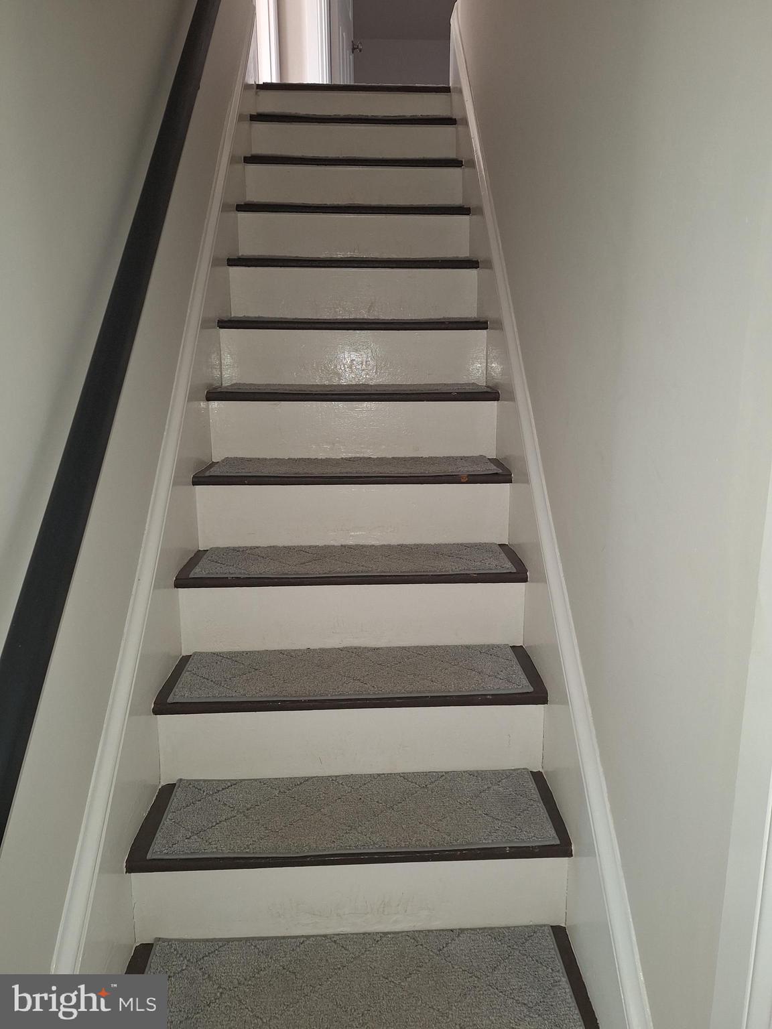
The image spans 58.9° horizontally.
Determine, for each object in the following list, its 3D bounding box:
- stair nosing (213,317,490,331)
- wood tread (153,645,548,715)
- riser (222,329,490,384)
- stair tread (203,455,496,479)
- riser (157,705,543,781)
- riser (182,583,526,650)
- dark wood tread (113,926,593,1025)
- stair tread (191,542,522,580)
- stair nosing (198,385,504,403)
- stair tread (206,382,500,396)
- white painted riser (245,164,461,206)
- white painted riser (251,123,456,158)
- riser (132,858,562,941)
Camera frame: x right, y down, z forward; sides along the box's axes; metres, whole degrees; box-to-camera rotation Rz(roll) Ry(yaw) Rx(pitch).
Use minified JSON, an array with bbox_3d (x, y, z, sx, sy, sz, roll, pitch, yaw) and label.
[{"bbox_3d":[-0.096,-0.577,2.075,0.811,0.030,0.048,-1,13,-3],"label":"stair nosing"},{"bbox_3d":[-0.072,0.359,1.514,0.811,0.037,0.231,-1,13,-3],"label":"wood tread"},{"bbox_3d":[-0.096,-0.479,2.103,0.811,0.173,0.020,-1,13,-3],"label":"riser"},{"bbox_3d":[-0.086,-0.133,1.843,0.746,0.011,0.232,-1,13,-3],"label":"stair tread"},{"bbox_3d":[-0.070,0.488,1.483,0.825,0.174,0.020,-1,13,-2],"label":"riser"},{"bbox_3d":[-0.077,0.244,1.647,0.825,0.174,0.020,-1,13,-2],"label":"riser"},{"bbox_3d":[-0.059,0.858,1.220,0.825,0.025,0.235,-1,13,-2],"label":"dark wood tread"},{"bbox_3d":[-0.081,0.109,1.709,0.761,0.010,0.237,-1,13,-2],"label":"stair tread"},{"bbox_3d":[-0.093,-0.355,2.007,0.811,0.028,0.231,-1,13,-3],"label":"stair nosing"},{"bbox_3d":[-0.095,-0.379,2.038,0.761,0.010,0.237,0,13,-2],"label":"stair tread"},{"bbox_3d":[-0.120,-1.236,2.631,0.825,0.182,0.020,0,13,-2],"label":"white painted riser"},{"bbox_3d":[-0.123,-1.458,2.740,0.811,0.178,0.020,-1,13,-3],"label":"white painted riser"},{"bbox_3d":[-0.064,0.732,1.318,0.825,0.174,0.020,-1,13,-2],"label":"riser"}]

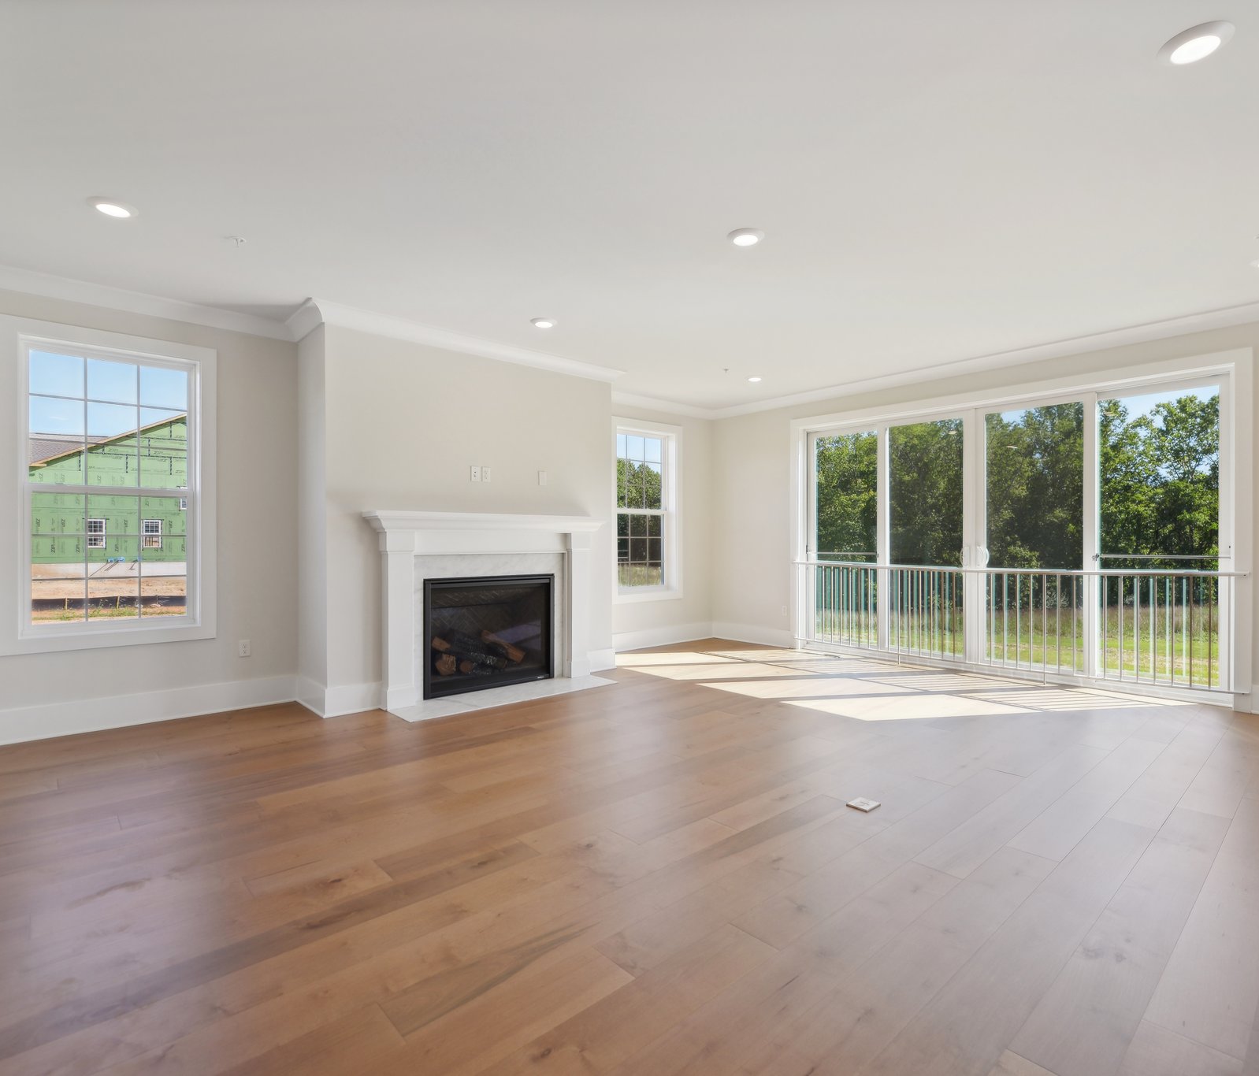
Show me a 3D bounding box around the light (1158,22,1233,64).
[{"bbox_3d":[1.776,-1.533,1.965,0.187,0.030,0.187,0,0,-42],"label":"light"}]

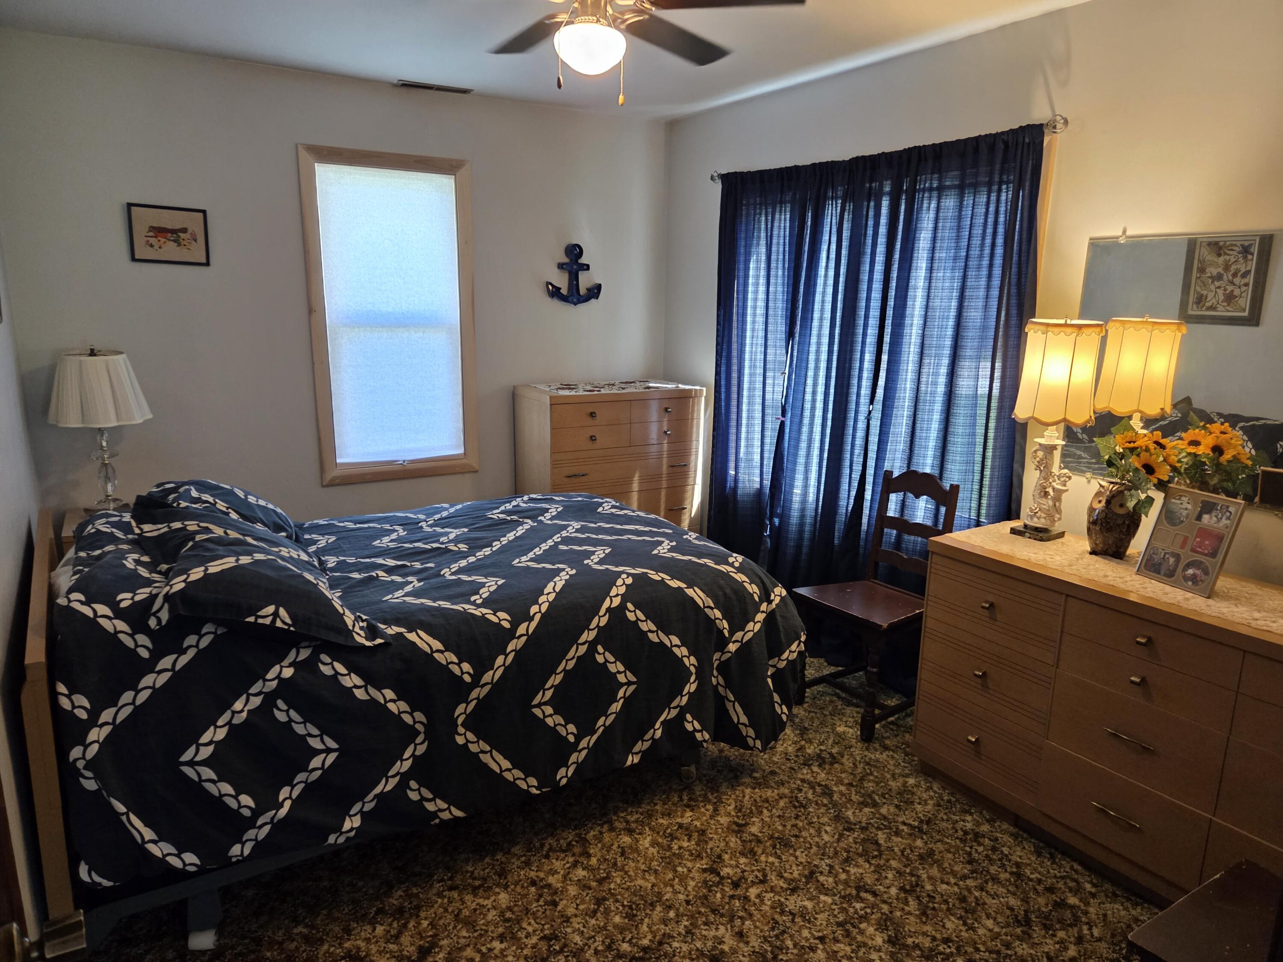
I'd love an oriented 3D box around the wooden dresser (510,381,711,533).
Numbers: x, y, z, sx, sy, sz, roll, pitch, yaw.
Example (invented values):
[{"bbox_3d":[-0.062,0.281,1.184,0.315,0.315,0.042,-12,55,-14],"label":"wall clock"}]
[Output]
[{"bbox_3d":[-0.167,0.072,4.401,0.838,1.115,0.472,-6,14,-27],"label":"wooden dresser"}]

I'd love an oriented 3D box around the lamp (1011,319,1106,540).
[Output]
[{"bbox_3d":[1.268,-0.157,2.630,0.236,0.668,0.236,-7,15,-31],"label":"lamp"}]

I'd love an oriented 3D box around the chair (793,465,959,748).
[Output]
[{"bbox_3d":[0.862,0.436,3.183,0.400,0.910,0.430,-7,15,-31],"label":"chair"}]

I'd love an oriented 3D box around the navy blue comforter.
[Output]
[{"bbox_3d":[-0.707,0.457,2.902,1.988,0.700,1.510,-7,15,-31],"label":"navy blue comforter"}]

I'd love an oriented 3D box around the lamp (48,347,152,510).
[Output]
[{"bbox_3d":[-2.002,-0.178,3.179,0.335,0.636,0.335,-7,15,-31],"label":"lamp"}]

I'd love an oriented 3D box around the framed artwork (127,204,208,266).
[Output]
[{"bbox_3d":[-1.908,-0.996,3.452,0.281,0.228,0.024,-7,15,-31],"label":"framed artwork"}]

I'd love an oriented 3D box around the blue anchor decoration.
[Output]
[{"bbox_3d":[-0.351,-1.065,4.416,0.327,0.310,0.045,-7,15,-31],"label":"blue anchor decoration"}]

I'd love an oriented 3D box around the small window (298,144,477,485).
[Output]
[{"bbox_3d":[-1.151,-0.744,3.995,0.767,1.495,0.080,-7,15,-31],"label":"small window"}]

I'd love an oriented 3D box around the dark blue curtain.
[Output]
[{"bbox_3d":[0.819,-0.253,3.598,0.120,2.127,1.622,-8,15,-34],"label":"dark blue curtain"}]

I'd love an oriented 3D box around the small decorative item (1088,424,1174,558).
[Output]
[{"bbox_3d":[1.425,0.033,2.519,0.220,0.390,0.190,11,16,38],"label":"small decorative item"}]

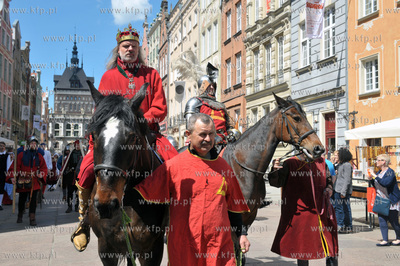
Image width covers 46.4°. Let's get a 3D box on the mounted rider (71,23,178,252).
[{"bbox_3d":[-0.575,0.010,3.620,0.800,1.750,0.820,0,-3,-10],"label":"mounted rider"}]

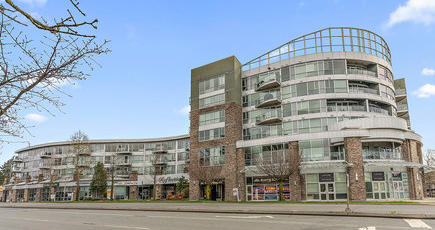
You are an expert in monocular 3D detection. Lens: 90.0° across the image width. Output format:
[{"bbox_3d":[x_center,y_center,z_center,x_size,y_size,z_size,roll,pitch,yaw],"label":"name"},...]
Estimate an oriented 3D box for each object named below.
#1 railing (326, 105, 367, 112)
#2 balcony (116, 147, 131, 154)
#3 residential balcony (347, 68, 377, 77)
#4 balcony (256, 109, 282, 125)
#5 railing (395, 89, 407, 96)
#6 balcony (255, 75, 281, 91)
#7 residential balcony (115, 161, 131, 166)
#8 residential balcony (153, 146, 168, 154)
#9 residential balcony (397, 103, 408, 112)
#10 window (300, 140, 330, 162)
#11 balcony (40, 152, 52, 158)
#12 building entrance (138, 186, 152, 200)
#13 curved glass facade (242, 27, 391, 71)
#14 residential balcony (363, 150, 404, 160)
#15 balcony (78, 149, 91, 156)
[{"bbox_3d":[18.742,-0.944,31.600,5.600,1.250,1.800,0,-11,0],"label":"railing"},{"bbox_3d":[-21.348,8.148,49.500,3.200,1.500,1.500,-2,-11,8],"label":"balcony"},{"bbox_3d":[21.260,-6.253,32.000,4.500,1.050,0.400,2,-11,-11],"label":"residential balcony"},{"bbox_3d":[7.800,0.300,33.200,4.000,1.400,1.600,-5,-11,24],"label":"balcony"},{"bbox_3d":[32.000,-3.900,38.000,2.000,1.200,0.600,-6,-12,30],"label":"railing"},{"bbox_3d":[7.700,-5.000,34.000,4.000,1.400,1.600,-5,-11,24],"label":"balcony"},{"bbox_3d":[-21.488,10.993,49.300,3.500,1.400,1.500,-2,-11,8],"label":"residential balcony"},{"bbox_3d":[-12.600,7.800,48.000,3.400,1.400,1.500,-3,-10,15],"label":"residential balcony"},{"bbox_3d":[31.216,-1.276,37.000,2.300,1.500,1.600,-3,-11,14],"label":"residential balcony"},{"bbox_3d":[14.000,5.100,31.000,4.200,3.300,0.200,-3,-10,17],"label":"window"},{"bbox_3d":[-41.000,9.700,52.500,3.300,1.350,1.500,-4,-11,23],"label":"balcony"},{"bbox_3d":[-16.055,17.505,48.500,3.100,3.000,1.000,-2,-11,11],"label":"building entrance"},{"bbox_3d":[15.600,-9.800,33.300,23.000,4.200,5.700,0,-10,0],"label":"curved glass facade"},{"bbox_3d":[22.362,5.456,29.300,5.700,1.300,2.000,1,-11,-6],"label":"residential balcony"},{"bbox_3d":[-30.834,8.753,50.500,2.600,1.500,1.400,-2,-11,13],"label":"balcony"}]

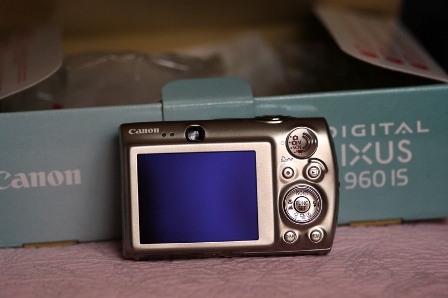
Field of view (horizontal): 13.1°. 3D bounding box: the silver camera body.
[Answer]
[{"bbox_3d":[0.003,0.018,0.866,0.097,0.060,0.027,-2,-2,-2],"label":"silver camera body"}]

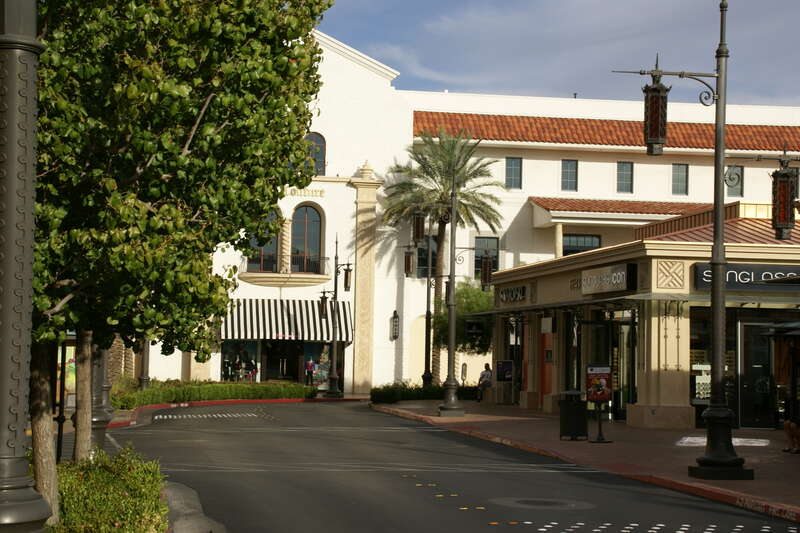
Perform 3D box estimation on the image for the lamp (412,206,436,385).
[{"bbox_3d":[1.061,1.424,50.507,0.750,7.275,0.700,1,-4,-9],"label":"lamp"}]

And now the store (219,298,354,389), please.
[{"bbox_3d":[-5.235,3.708,61.484,6.250,4.373,1.600,1,-4,-9],"label":"store"}]

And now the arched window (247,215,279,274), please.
[{"bbox_3d":[-6.362,-1.179,62.330,1.480,2.975,0.350,1,-4,-9],"label":"arched window"}]

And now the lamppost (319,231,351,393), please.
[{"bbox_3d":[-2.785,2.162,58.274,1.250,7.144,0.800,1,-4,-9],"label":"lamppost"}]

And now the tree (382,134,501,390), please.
[{"bbox_3d":[1.669,-0.134,53.607,4.900,10.838,4.900,1,-4,-9],"label":"tree"}]

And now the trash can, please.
[{"bbox_3d":[3.614,3.108,27.766,0.600,1.026,0.600,1,-4,-9],"label":"trash can"}]

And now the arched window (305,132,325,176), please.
[{"bbox_3d":[-4.126,-5.356,63.737,1.170,2.118,0.300,1,-4,-9],"label":"arched window"}]

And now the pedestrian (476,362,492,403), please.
[{"bbox_3d":[2.925,4.024,46.143,0.600,1.363,0.520,2,-4,-19],"label":"pedestrian"}]

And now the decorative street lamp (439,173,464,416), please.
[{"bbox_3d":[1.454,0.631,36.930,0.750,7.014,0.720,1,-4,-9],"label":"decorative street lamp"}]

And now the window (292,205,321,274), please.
[{"bbox_3d":[-4.366,-1.303,62.639,1.500,3.226,0.350,1,-4,-9],"label":"window"}]

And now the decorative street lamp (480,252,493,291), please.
[{"bbox_3d":[2.413,0.132,37.061,0.350,1.072,0.350,1,-4,-9],"label":"decorative street lamp"}]

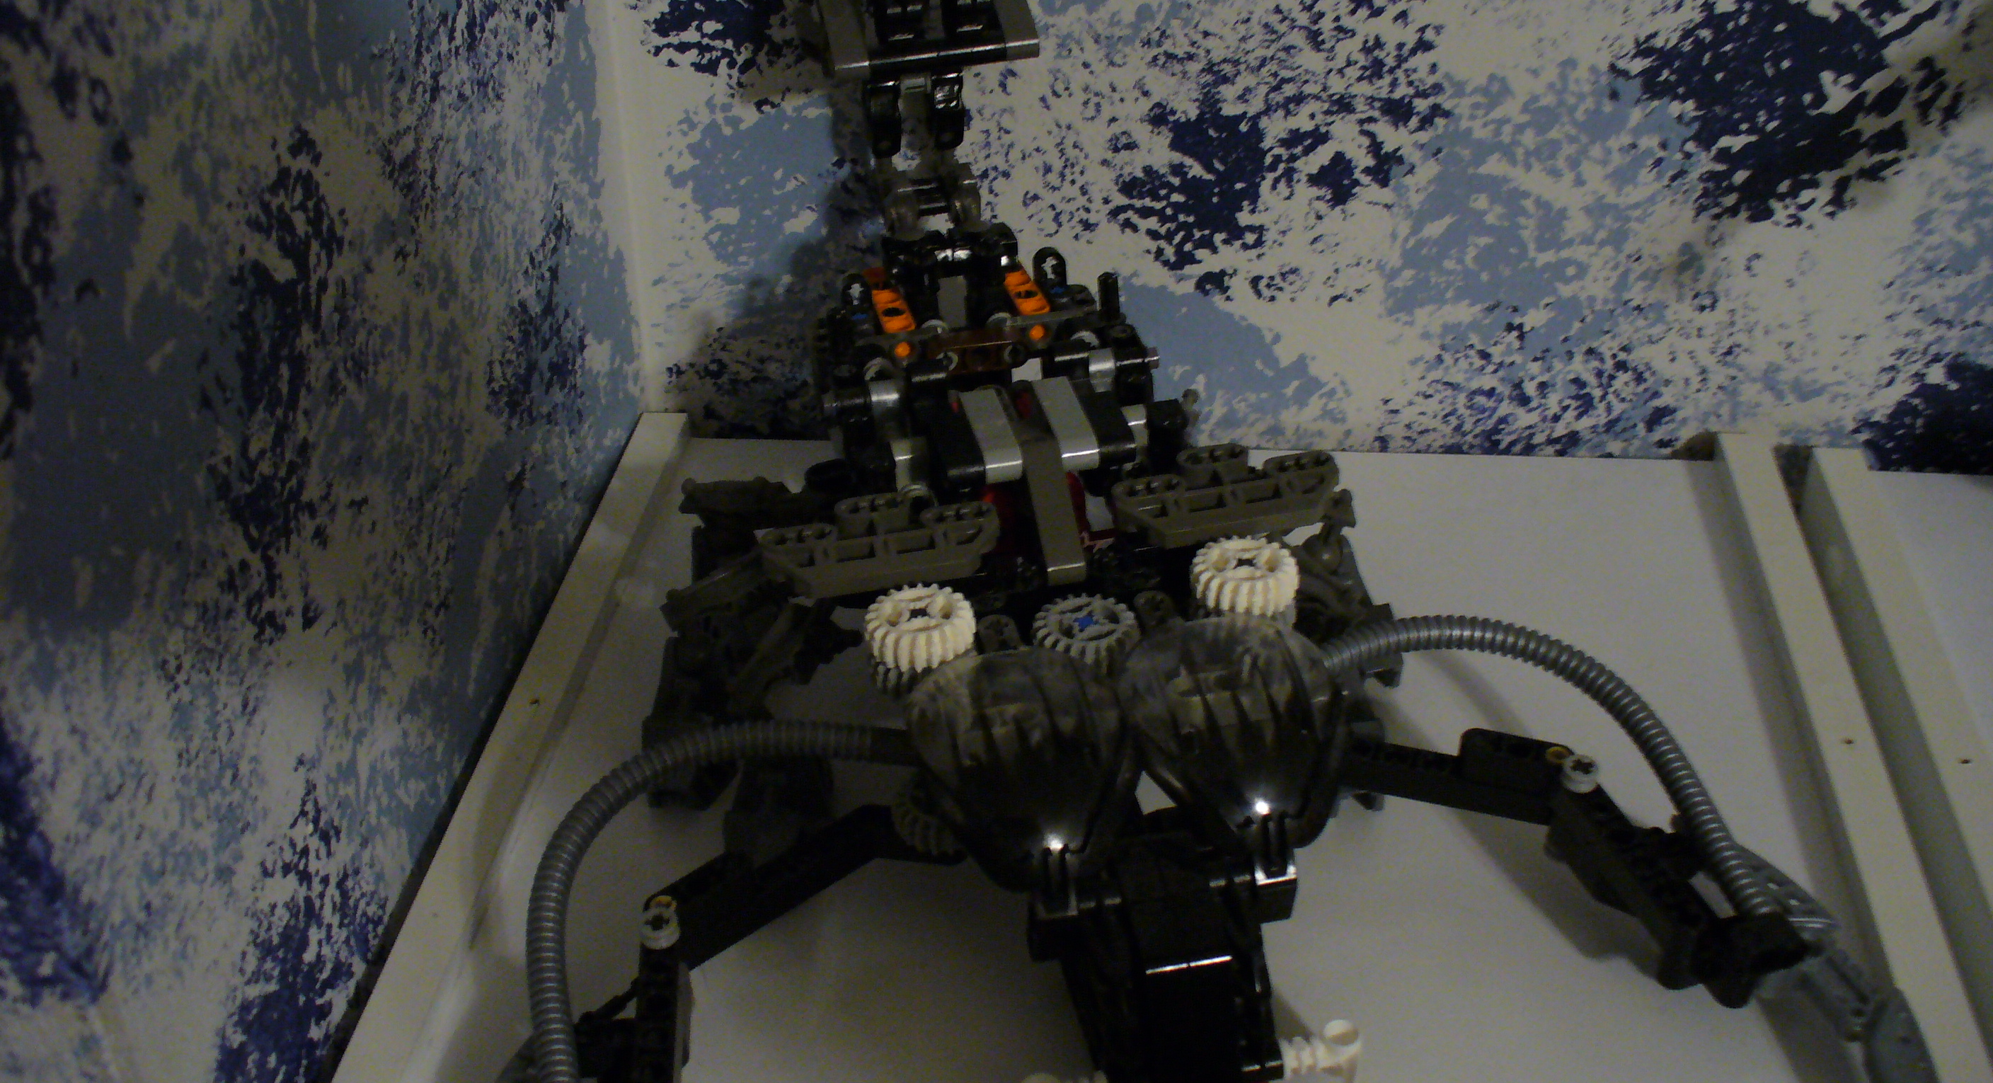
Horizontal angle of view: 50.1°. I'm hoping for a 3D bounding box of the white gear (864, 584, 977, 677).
[{"bbox_3d":[-0.015,0.017,0.414,0.022,0.008,0.022,-6,30,3],"label":"white gear"}]

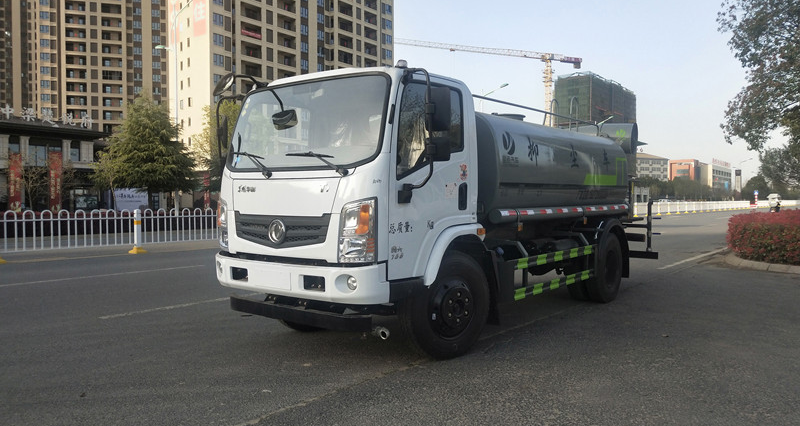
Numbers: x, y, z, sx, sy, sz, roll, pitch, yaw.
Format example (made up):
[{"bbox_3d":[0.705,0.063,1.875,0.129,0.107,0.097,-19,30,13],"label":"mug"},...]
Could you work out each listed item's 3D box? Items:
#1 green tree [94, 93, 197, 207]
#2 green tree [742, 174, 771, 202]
[{"bbox_3d":[-12.455,-2.602,28.500,4.900,6.780,4.800,0,1,0],"label":"green tree"},{"bbox_3d":[86.622,-5.573,140.000,7.300,7.510,7.300,0,1,0],"label":"green tree"}]

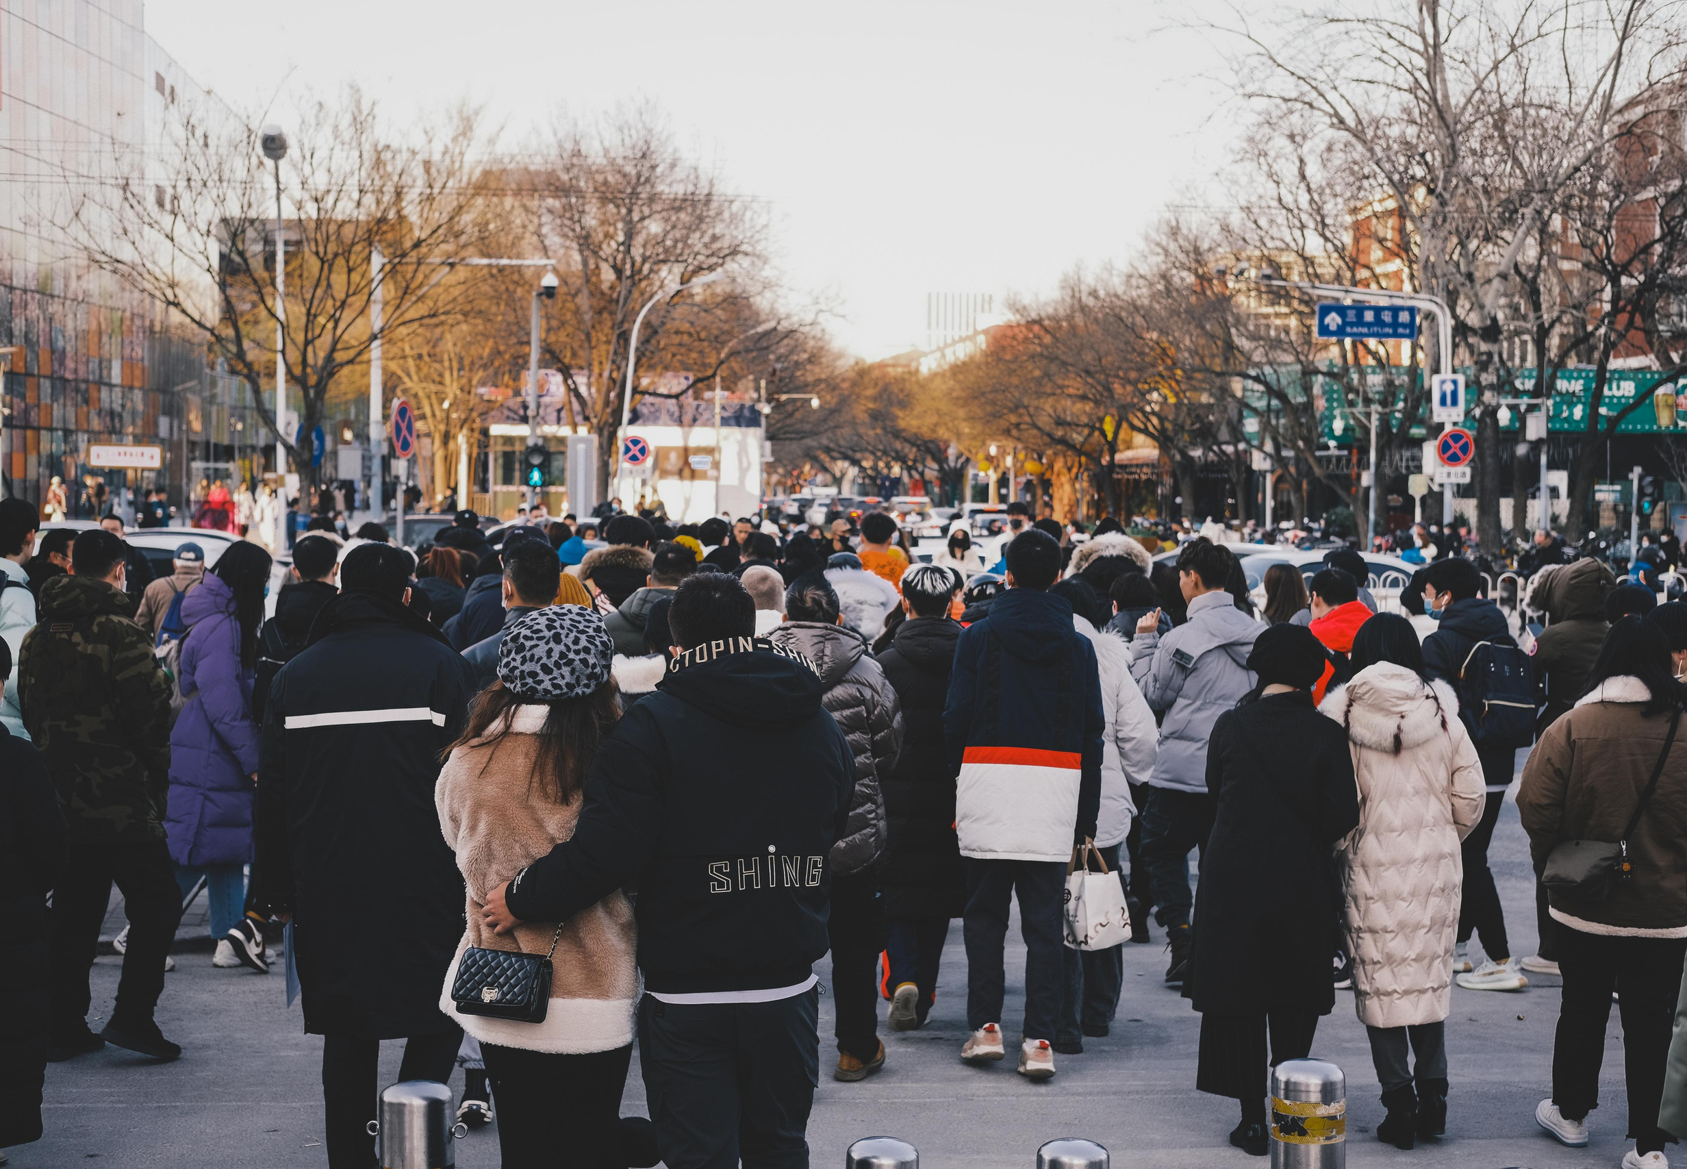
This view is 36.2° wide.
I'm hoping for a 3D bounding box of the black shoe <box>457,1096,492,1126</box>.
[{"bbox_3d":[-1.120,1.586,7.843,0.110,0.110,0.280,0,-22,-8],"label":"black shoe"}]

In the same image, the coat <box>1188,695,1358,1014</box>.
[{"bbox_3d":[1.302,0.813,7.800,0.490,0.950,0.350,0,2,-5],"label":"coat"}]

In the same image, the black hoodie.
[{"bbox_3d":[-0.360,0.499,5.682,0.760,0.780,0.440,-1,2,-15],"label":"black hoodie"}]

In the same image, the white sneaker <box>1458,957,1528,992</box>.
[{"bbox_3d":[2.599,1.553,10.321,0.295,0.120,0.106,1,2,14],"label":"white sneaker"}]

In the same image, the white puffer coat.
[{"bbox_3d":[1.698,0.767,7.813,0.510,1.090,0.410,0,2,2],"label":"white puffer coat"}]

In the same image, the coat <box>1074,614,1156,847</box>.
[{"bbox_3d":[0.841,0.513,9.080,0.570,0.820,0.380,0,2,-14],"label":"coat"}]

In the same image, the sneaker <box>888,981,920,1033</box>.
[{"bbox_3d":[0.214,1.481,9.080,0.110,0.280,0.120,2,46,-5],"label":"sneaker"}]

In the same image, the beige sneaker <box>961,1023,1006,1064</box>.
[{"bbox_3d":[0.479,1.570,8.850,0.108,0.125,0.290,-1,-9,-14],"label":"beige sneaker"}]

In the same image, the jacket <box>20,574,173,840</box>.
[{"bbox_3d":[-2.533,0.415,8.750,0.550,0.890,0.380,1,2,20],"label":"jacket"}]

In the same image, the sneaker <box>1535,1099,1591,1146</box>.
[{"bbox_3d":[2.186,1.616,7.854,0.105,0.115,0.270,0,2,-4],"label":"sneaker"}]

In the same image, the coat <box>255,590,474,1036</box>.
[{"bbox_3d":[-1.234,0.592,6.750,0.600,1.150,0.400,0,2,-12],"label":"coat"}]

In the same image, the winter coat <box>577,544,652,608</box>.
[{"bbox_3d":[-0.966,0.334,11.000,0.550,0.980,0.400,0,2,5],"label":"winter coat"}]

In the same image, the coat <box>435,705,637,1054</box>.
[{"bbox_3d":[-0.664,0.631,5.627,0.460,0.750,0.380,0,2,3],"label":"coat"}]

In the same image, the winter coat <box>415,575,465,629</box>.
[{"bbox_3d":[-1.788,0.362,11.521,0.500,0.800,0.360,0,2,0],"label":"winter coat"}]

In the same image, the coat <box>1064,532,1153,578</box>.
[{"bbox_3d":[1.166,0.282,11.300,0.570,1.000,0.400,0,2,0],"label":"coat"}]

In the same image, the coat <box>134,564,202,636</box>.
[{"bbox_3d":[-3.580,0.285,14.015,0.540,0.800,0.360,0,2,-8],"label":"coat"}]

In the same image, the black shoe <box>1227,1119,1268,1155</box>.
[{"bbox_3d":[1.215,1.629,7.724,0.090,0.105,0.250,0,2,-6],"label":"black shoe"}]

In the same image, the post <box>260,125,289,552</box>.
[{"bbox_3d":[-12.942,-5.309,58.833,0.580,9.900,1.700,0,2,0],"label":"post"}]

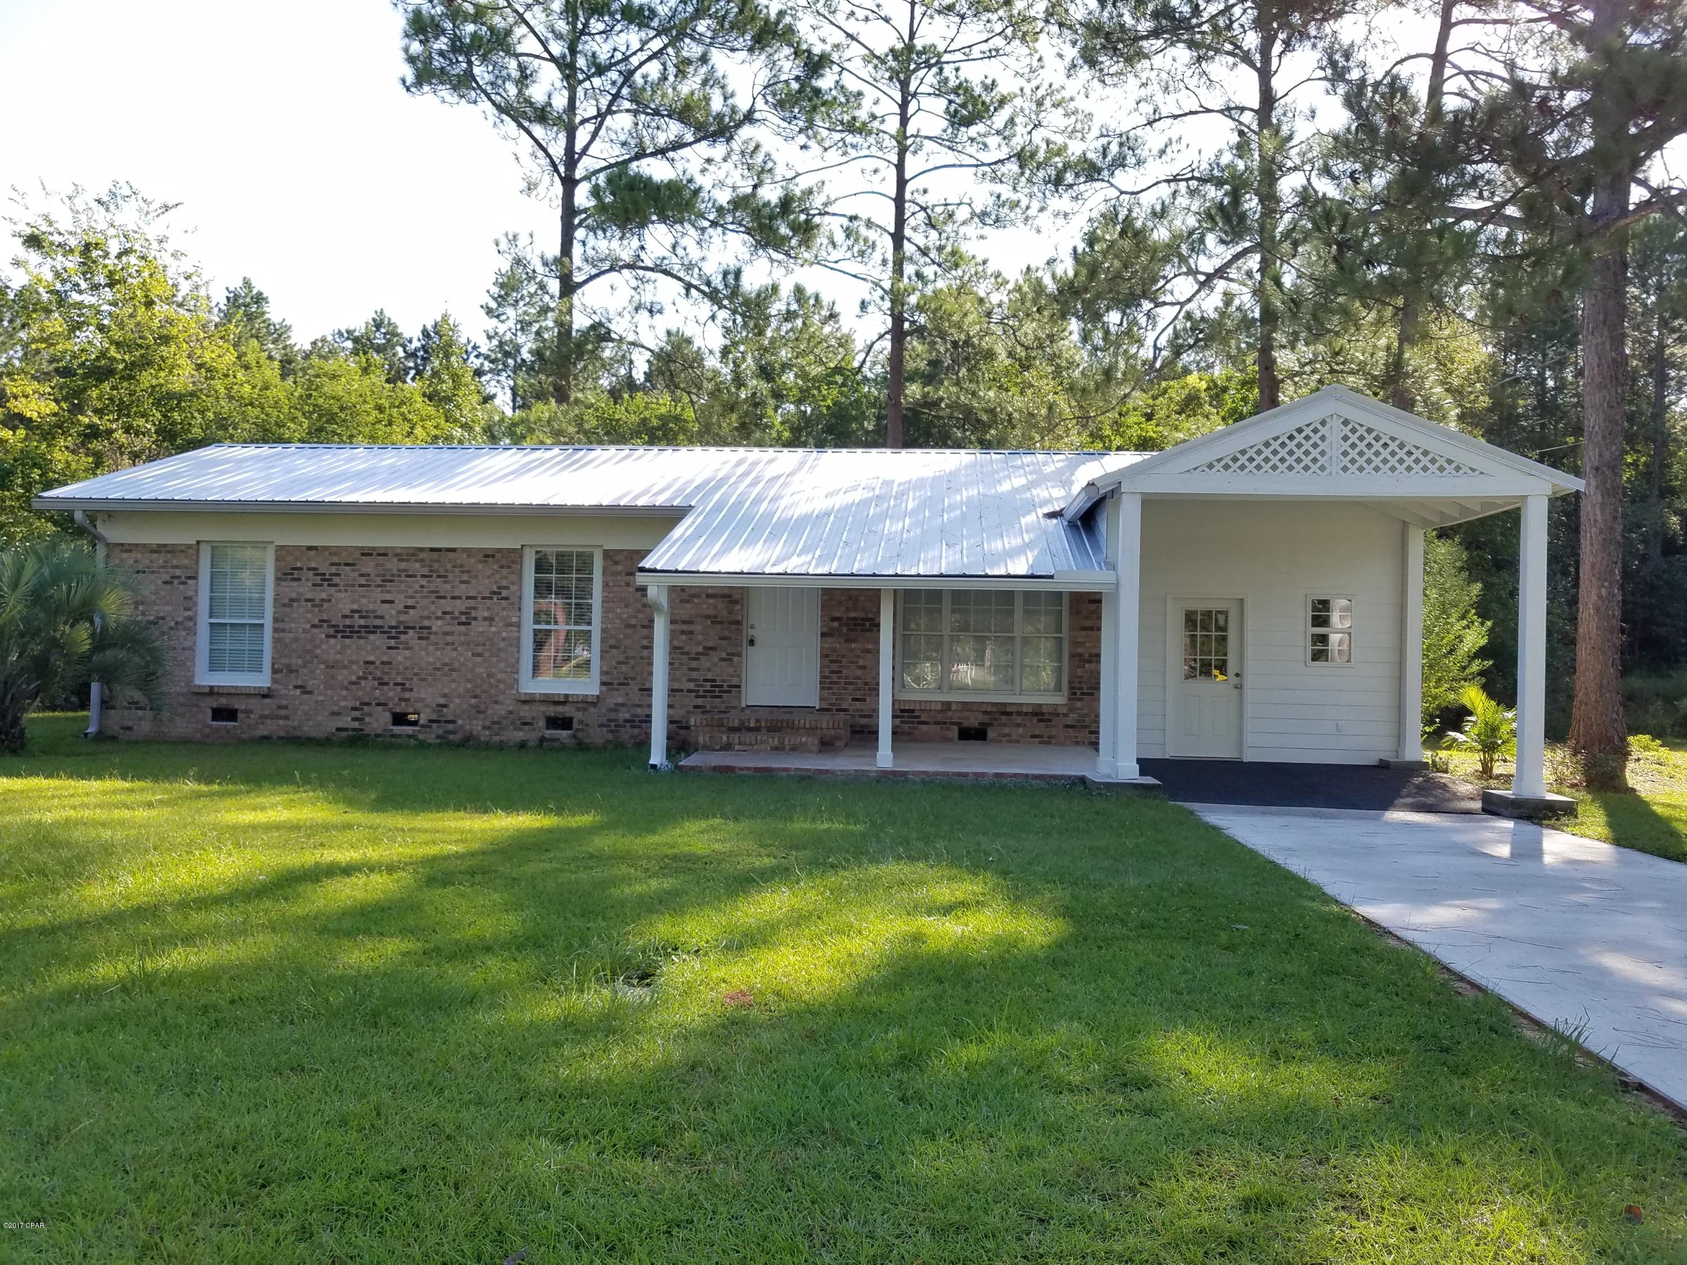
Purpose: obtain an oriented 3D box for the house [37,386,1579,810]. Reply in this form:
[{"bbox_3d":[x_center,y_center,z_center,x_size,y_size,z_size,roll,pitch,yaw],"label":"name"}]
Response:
[{"bbox_3d":[-1.391,-0.653,18.376,18.120,4.530,10.800,1,-1,4],"label":"house"}]

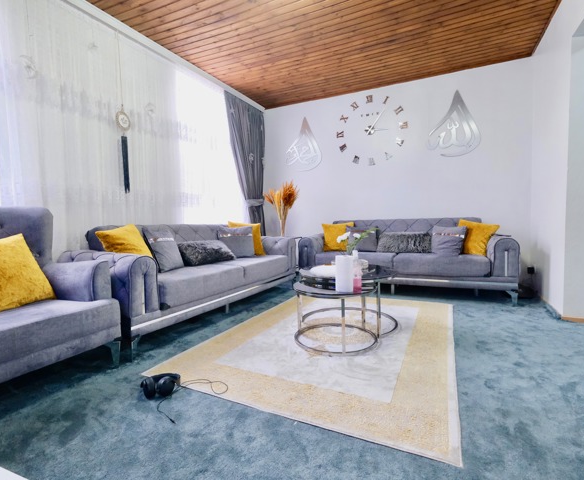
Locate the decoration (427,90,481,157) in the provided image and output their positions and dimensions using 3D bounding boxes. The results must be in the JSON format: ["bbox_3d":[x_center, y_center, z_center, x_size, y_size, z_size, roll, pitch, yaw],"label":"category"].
[{"bbox_3d":[2.022,-1.460,3.772,0.606,0.823,0.020,1,3,28],"label":"decoration"}]

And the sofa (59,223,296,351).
[{"bbox_3d":[-0.888,0.239,3.167,0.899,0.838,2.349,1,3,28],"label":"sofa"}]

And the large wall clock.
[{"bbox_3d":[1.091,-1.532,4.197,1.020,0.996,0.030,1,3,28],"label":"large wall clock"}]

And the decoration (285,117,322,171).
[{"bbox_3d":[0.167,-1.457,4.569,0.631,0.816,0.020,1,3,28],"label":"decoration"}]

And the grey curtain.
[{"bbox_3d":[-0.665,-0.736,4.556,0.138,2.600,1.004,1,3,28],"label":"grey curtain"}]

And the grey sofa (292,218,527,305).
[{"bbox_3d":[1.297,0.177,3.671,2.284,0.838,0.875,1,3,28],"label":"grey sofa"}]

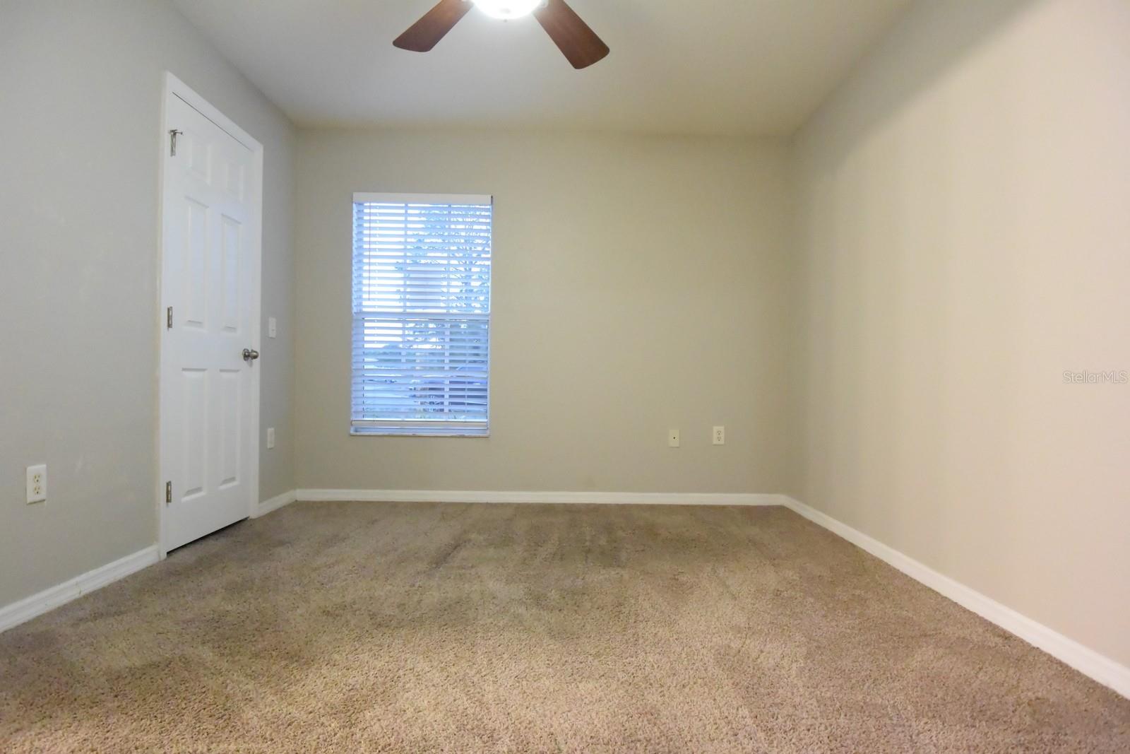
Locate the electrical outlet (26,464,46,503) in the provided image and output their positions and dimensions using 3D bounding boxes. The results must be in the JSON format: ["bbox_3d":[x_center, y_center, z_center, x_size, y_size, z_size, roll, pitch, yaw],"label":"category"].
[{"bbox_3d":[-1.748,0.356,1.874,0.010,0.117,0.069,1,0,0],"label":"electrical outlet"}]

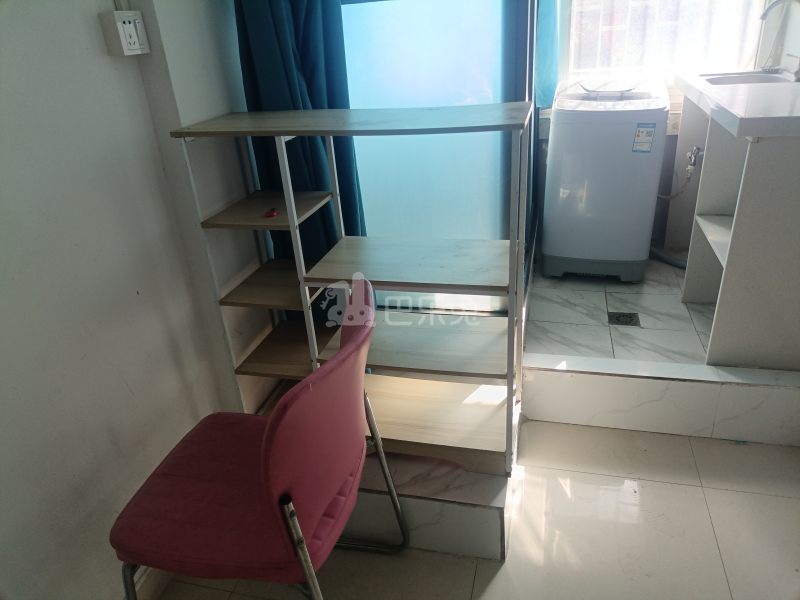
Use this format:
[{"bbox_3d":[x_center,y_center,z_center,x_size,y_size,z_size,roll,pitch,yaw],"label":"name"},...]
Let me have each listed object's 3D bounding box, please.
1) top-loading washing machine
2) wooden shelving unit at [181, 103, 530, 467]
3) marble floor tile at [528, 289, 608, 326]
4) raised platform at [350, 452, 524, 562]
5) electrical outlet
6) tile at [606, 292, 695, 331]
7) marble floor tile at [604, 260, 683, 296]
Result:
[{"bbox_3d":[0.857,-0.520,2.597,0.440,0.775,0.450,3,26,15],"label":"top-loading washing machine"},{"bbox_3d":[-0.073,-0.019,1.636,0.803,0.940,0.295,3,28,14],"label":"wooden shelving unit"},{"bbox_3d":[0.667,0.030,2.386,0.300,0.010,0.294,3,26,15],"label":"marble floor tile"},{"bbox_3d":[-0.070,0.442,1.891,0.857,0.188,0.620,3,26,15],"label":"raised platform"},{"bbox_3d":[-0.595,-0.580,1.307,0.041,0.086,0.086,3,26,15],"label":"electrical outlet"},{"bbox_3d":[0.957,0.045,2.310,0.300,0.010,0.294,3,26,15],"label":"tile"},{"bbox_3d":[1.032,-0.083,2.568,0.300,0.010,0.300,3,26,15],"label":"marble floor tile"}]

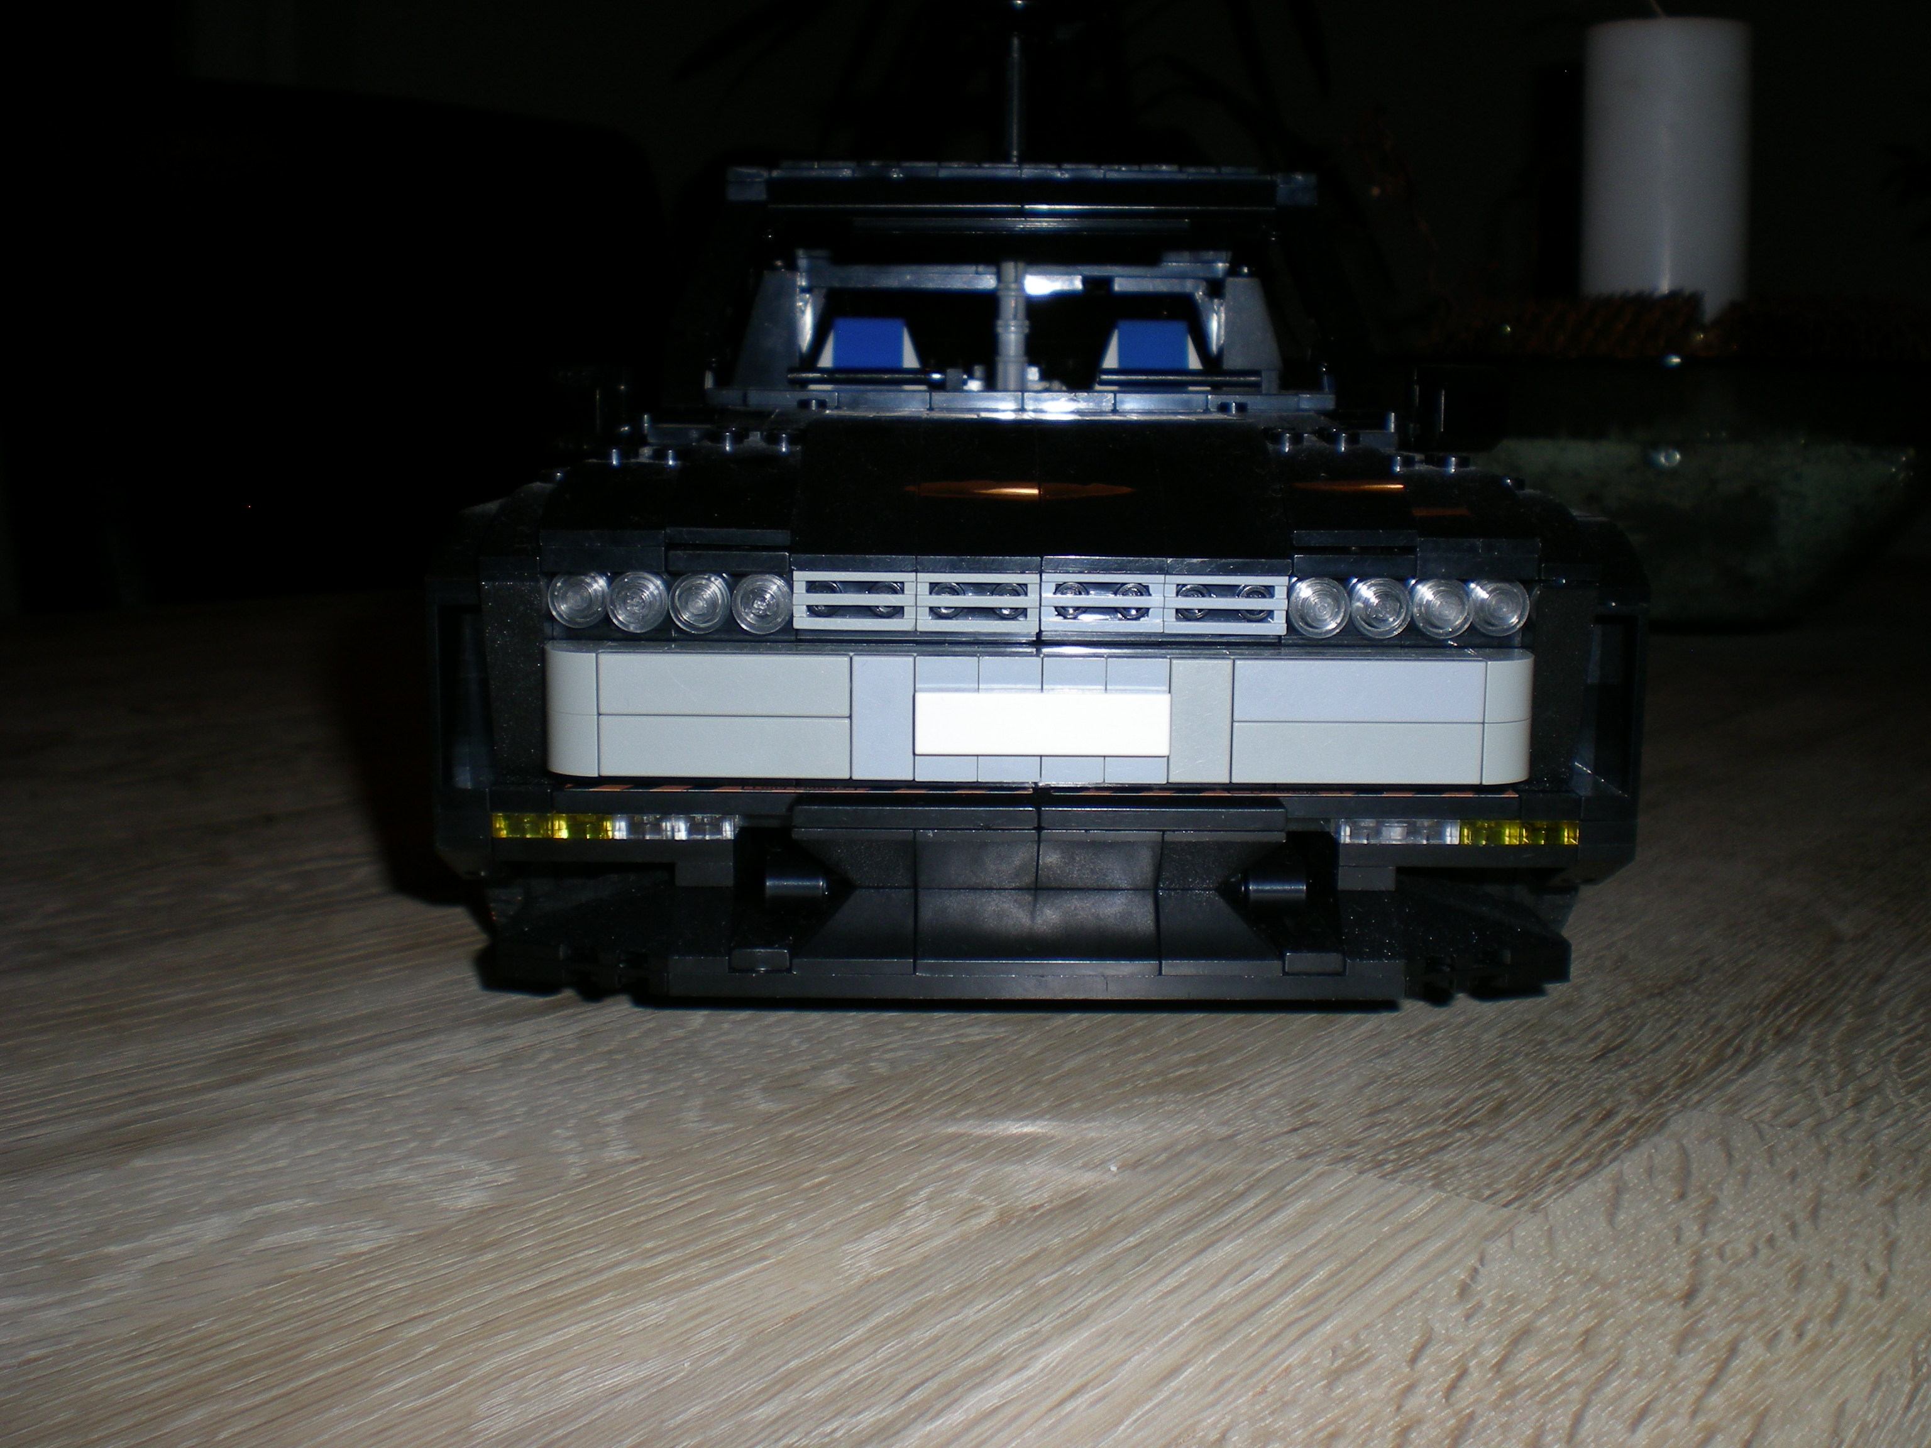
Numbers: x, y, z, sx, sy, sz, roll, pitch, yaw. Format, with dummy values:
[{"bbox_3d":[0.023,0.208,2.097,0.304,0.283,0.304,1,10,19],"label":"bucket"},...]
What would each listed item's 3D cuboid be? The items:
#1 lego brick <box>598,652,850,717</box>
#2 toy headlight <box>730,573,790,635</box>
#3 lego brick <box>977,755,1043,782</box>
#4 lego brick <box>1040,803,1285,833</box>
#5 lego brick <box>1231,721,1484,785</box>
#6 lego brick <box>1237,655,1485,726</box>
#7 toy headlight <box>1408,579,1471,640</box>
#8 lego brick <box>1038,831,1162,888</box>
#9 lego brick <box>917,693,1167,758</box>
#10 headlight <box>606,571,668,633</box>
[{"bbox_3d":[-0.030,-0.005,0.269,0.032,0.008,0.003,1,10,0],"label":"lego brick"},{"bbox_3d":[-0.026,-0.016,0.275,0.008,0.008,0.005,1,9,0],"label":"toy headlight"},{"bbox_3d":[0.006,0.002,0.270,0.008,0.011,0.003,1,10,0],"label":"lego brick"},{"bbox_3d":[0.026,0.012,0.282,0.032,0.003,0.009,1,9,0],"label":"lego brick"},{"bbox_3d":[0.050,0.004,0.270,0.032,0.008,0.003,1,10,0],"label":"lego brick"},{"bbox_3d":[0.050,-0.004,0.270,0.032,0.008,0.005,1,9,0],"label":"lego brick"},{"bbox_3d":[0.062,-0.015,0.276,0.008,0.008,0.005,1,9,0],"label":"toy headlight"},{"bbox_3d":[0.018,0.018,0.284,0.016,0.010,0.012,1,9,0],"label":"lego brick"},{"bbox_3d":[0.010,0.000,0.266,0.032,0.008,0.003,1,10,0],"label":"lego brick"},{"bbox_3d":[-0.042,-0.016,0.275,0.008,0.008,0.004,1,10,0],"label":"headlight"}]

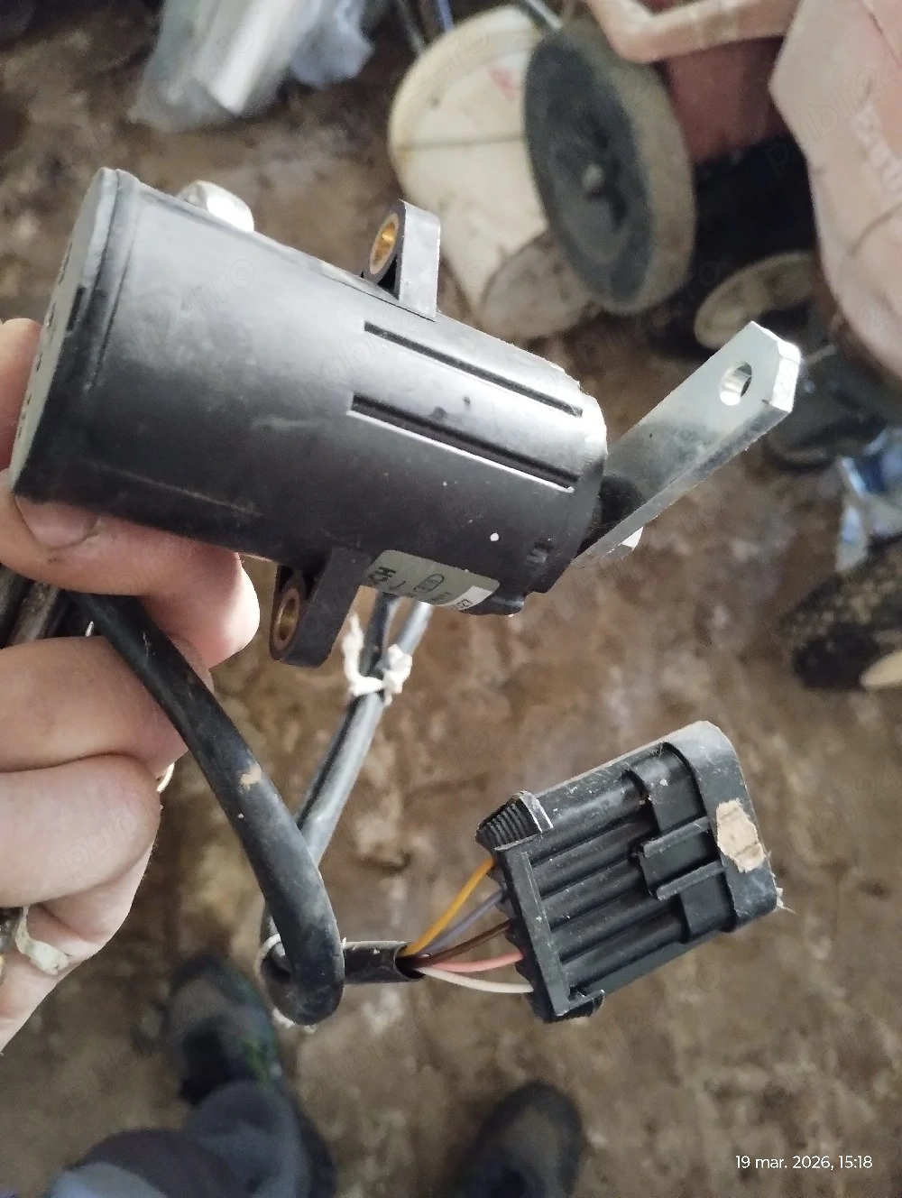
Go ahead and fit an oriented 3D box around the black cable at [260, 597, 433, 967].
[{"bbox_3d":[-0.022,0.035,0.256,0.028,0.185,0.020,2,114,5],"label":"black cable"}]

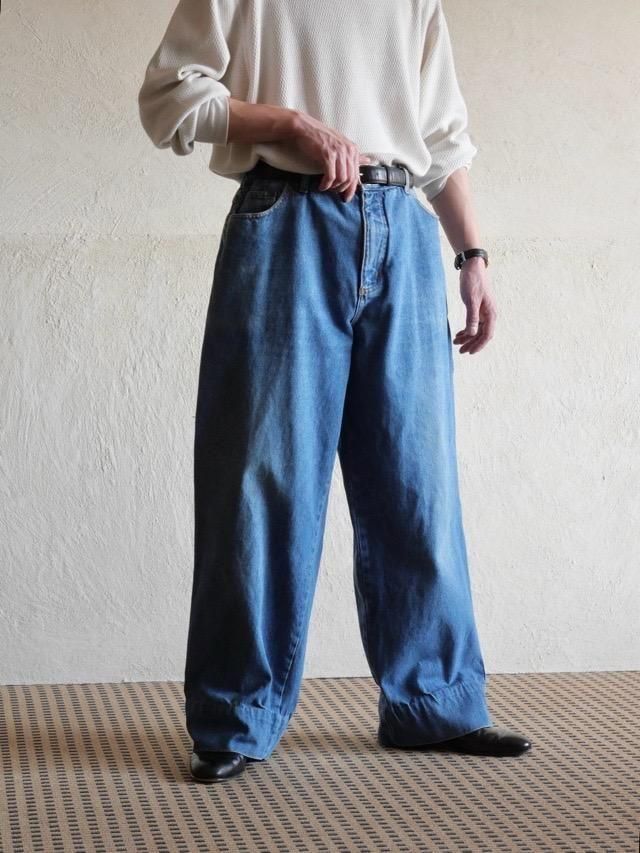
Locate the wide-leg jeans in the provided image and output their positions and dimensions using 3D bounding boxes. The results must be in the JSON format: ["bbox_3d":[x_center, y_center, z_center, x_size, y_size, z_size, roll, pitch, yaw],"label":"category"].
[{"bbox_3d":[0.034,0.062,3.420,0.548,1.028,0.311,-3,5,-34],"label":"wide-leg jeans"}]

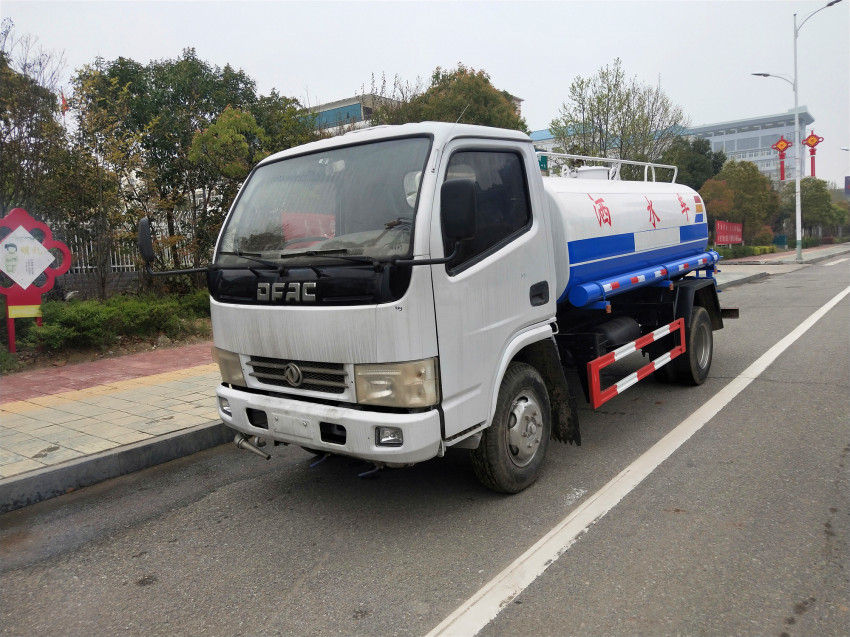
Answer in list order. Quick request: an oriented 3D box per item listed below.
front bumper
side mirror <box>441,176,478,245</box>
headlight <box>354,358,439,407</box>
[{"bbox_3d":[-0.671,0.553,3.463,1.820,0.270,0.240,1,7,39],"label":"front bumper"},{"bbox_3d":[0.140,-0.471,2.709,0.148,0.265,0.080,-1,6,19],"label":"side mirror"},{"bbox_3d":[-0.137,0.311,3.011,0.450,0.225,0.165,0,7,32],"label":"headlight"}]

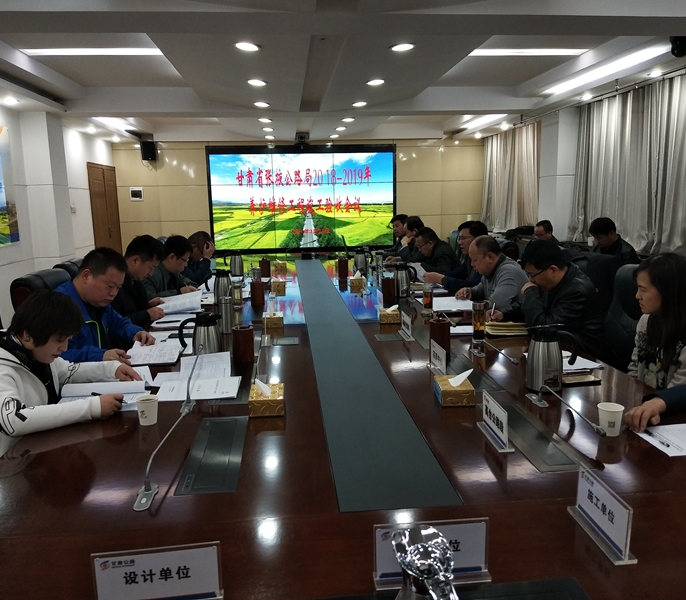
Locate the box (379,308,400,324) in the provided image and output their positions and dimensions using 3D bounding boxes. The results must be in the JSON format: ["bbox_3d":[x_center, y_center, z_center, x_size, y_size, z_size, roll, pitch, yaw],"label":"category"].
[{"bbox_3d":[0.263,0.095,3.542,0.113,0.054,0.195,-2,9,-5],"label":"box"}]

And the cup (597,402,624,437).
[{"bbox_3d":[0.789,0.354,1.757,0.071,0.085,0.071,-1,9,0],"label":"cup"}]

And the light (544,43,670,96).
[{"bbox_3d":[2.237,-2.004,5.331,0.190,0.060,2.000,-2,9,-5],"label":"light"}]

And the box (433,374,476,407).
[{"bbox_3d":[0.393,0.318,2.107,0.109,0.056,0.162,-1,9,1],"label":"box"}]

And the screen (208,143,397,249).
[{"bbox_3d":[-0.665,-1.706,10.201,3.170,1.760,0.120,-2,9,-5],"label":"screen"}]

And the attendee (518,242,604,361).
[{"bbox_3d":[1.070,0.306,3.102,0.640,1.230,0.540,0,9,6],"label":"attendee"}]

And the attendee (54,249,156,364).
[{"bbox_3d":[-1.083,0.385,2.836,0.720,1.270,0.580,0,9,10],"label":"attendee"}]

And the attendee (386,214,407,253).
[{"bbox_3d":[0.764,-0.397,7.333,0.780,1.295,0.550,-4,9,-13],"label":"attendee"}]

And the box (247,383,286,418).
[{"bbox_3d":[-0.256,0.341,2.047,0.112,0.056,0.168,-2,9,-5],"label":"box"}]

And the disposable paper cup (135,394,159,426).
[{"bbox_3d":[-0.630,0.359,1.942,0.071,0.085,0.071,-2,9,-5],"label":"disposable paper cup"}]

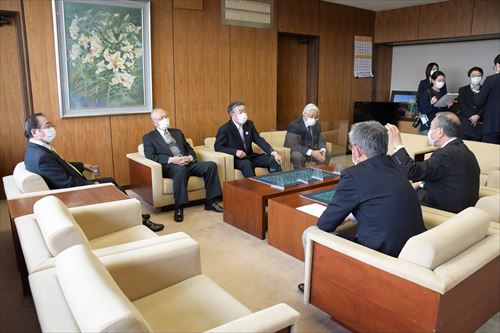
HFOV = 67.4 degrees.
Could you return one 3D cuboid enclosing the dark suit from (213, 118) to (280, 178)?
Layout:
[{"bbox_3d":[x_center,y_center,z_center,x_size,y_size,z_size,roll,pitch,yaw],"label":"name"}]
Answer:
[{"bbox_3d":[-0.025,-0.143,4.581,0.725,0.791,0.774,-8,14,-37],"label":"dark suit"}]

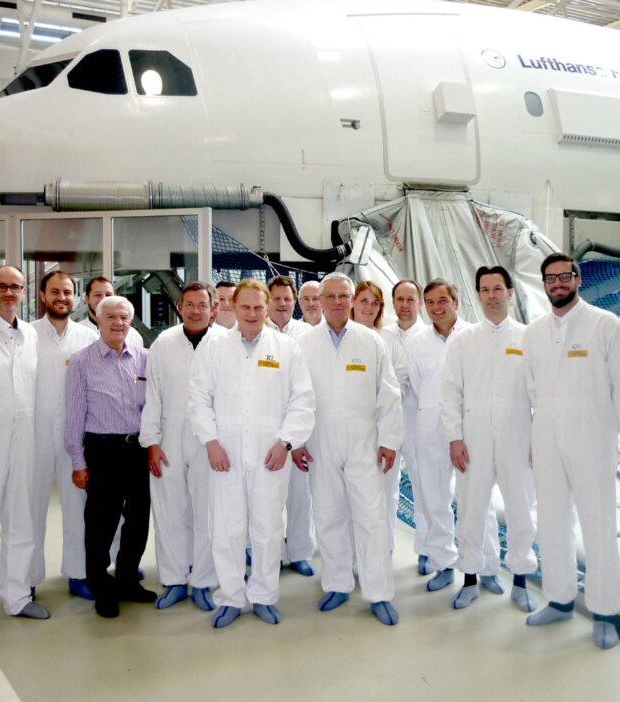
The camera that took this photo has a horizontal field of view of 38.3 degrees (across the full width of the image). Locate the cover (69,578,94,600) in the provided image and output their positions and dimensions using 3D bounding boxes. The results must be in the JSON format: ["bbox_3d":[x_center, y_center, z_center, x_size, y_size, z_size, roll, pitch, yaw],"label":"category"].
[{"bbox_3d":[-1.231,1.298,4.941,0.108,0.115,0.285,-1,3,-30],"label":"cover"}]

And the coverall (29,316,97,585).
[{"bbox_3d":[-1.392,0.567,5.060,0.520,1.490,0.350,-1,1,-20],"label":"coverall"}]

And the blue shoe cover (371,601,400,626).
[{"bbox_3d":[0.386,1.343,4.682,0.110,0.105,0.280,-1,3,-20],"label":"blue shoe cover"}]

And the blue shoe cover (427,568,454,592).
[{"bbox_3d":[0.776,1.319,5.207,0.110,0.105,0.280,3,4,39],"label":"blue shoe cover"}]

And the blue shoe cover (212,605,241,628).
[{"bbox_3d":[-0.426,1.312,4.569,0.108,0.115,0.285,0,2,12],"label":"blue shoe cover"}]

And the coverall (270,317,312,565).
[{"bbox_3d":[-0.159,0.518,5.374,0.550,1.480,0.340,0,2,-2],"label":"coverall"}]

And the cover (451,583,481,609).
[{"bbox_3d":[0.851,1.315,4.831,0.110,0.090,0.280,1,2,33],"label":"cover"}]

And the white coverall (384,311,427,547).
[{"bbox_3d":[0.606,0.530,5.600,0.560,1.470,0.320,1,3,6],"label":"white coverall"}]

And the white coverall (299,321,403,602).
[{"bbox_3d":[0.202,0.564,4.705,0.570,1.460,0.360,0,2,3],"label":"white coverall"}]

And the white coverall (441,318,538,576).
[{"bbox_3d":[1.013,0.533,4.980,0.580,1.460,0.320,1,3,13],"label":"white coverall"}]

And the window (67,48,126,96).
[{"bbox_3d":[-2.244,-2.939,9.400,0.680,0.600,0.060,1,-23,12],"label":"window"}]

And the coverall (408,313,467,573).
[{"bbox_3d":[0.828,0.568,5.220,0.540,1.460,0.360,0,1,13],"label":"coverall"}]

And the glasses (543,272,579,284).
[{"bbox_3d":[1.266,-0.363,4.458,0.145,0.048,0.145,-2,3,32],"label":"glasses"}]

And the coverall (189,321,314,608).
[{"bbox_3d":[-0.303,0.608,4.620,0.630,1.430,0.400,0,1,-4],"label":"coverall"}]

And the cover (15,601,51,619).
[{"bbox_3d":[-1.483,1.328,4.673,0.280,0.105,0.110,2,3,20],"label":"cover"}]

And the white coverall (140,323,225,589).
[{"bbox_3d":[-0.669,0.575,4.910,0.540,1.450,0.360,0,1,-10],"label":"white coverall"}]

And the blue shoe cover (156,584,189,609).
[{"bbox_3d":[-0.750,1.300,4.874,0.108,0.115,0.285,0,2,12],"label":"blue shoe cover"}]

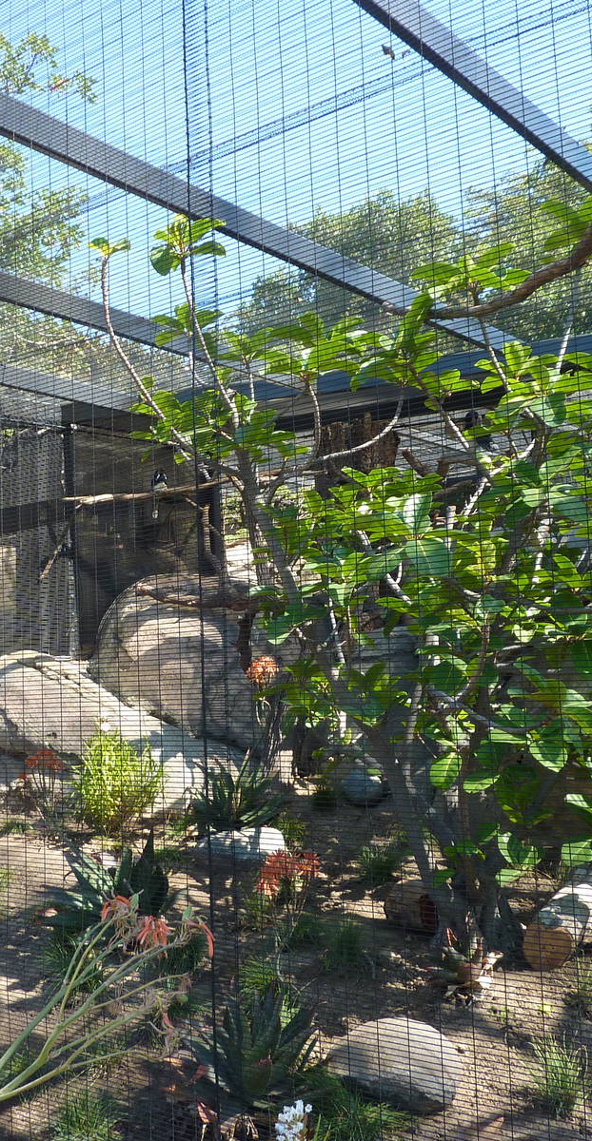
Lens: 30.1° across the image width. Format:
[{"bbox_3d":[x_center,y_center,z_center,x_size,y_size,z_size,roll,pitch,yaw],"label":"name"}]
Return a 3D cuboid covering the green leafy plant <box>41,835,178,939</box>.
[{"bbox_3d":[-0.885,1.489,5.227,0.618,0.443,0.587,-2,-5,0],"label":"green leafy plant"}]

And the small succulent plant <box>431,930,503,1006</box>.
[{"bbox_3d":[0.610,1.430,3.976,0.246,0.235,0.226,-3,-4,8],"label":"small succulent plant"}]

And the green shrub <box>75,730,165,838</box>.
[{"bbox_3d":[-1.102,1.303,6.832,0.541,0.614,0.514,-2,-5,0],"label":"green shrub"}]

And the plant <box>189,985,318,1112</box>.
[{"bbox_3d":[-0.138,1.439,3.378,0.390,0.300,0.390,-2,-5,-3],"label":"plant"}]

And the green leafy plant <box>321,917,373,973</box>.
[{"bbox_3d":[0.211,1.575,4.681,0.218,0.192,0.207,-2,-5,0],"label":"green leafy plant"}]

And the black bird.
[{"bbox_3d":[-0.784,-0.436,6.300,0.110,0.285,0.150,-1,-5,-21],"label":"black bird"}]

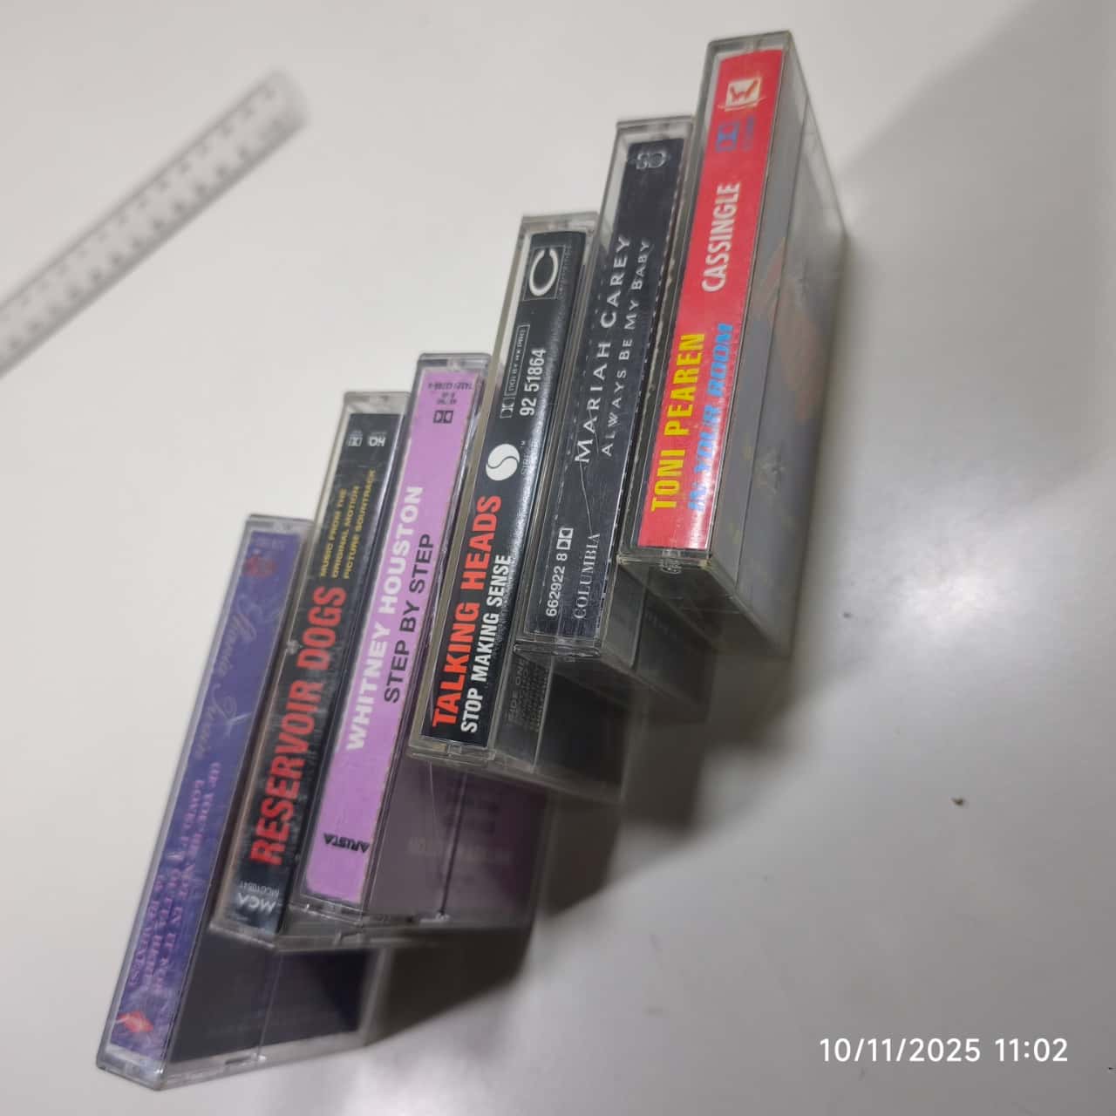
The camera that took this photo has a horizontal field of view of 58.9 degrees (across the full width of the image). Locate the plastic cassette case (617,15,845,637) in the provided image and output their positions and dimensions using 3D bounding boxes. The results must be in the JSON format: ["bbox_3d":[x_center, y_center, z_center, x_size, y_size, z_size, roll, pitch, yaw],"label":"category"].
[{"bbox_3d":[0.041,-0.041,0.212,0.017,0.070,0.109,4,75,25],"label":"plastic cassette case"}]

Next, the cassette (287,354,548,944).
[{"bbox_3d":[-0.018,0.021,0.216,0.017,0.070,0.109,4,75,25],"label":"cassette"}]

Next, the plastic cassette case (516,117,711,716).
[{"bbox_3d":[0.023,-0.025,0.215,0.017,0.070,0.109,4,75,25],"label":"plastic cassette case"}]

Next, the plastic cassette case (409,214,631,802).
[{"bbox_3d":[0.004,-0.007,0.216,0.017,0.070,0.109,4,75,25],"label":"plastic cassette case"}]

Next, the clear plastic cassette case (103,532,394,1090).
[{"bbox_3d":[-0.055,0.054,0.224,0.017,0.070,0.109,5,75,25],"label":"clear plastic cassette case"}]

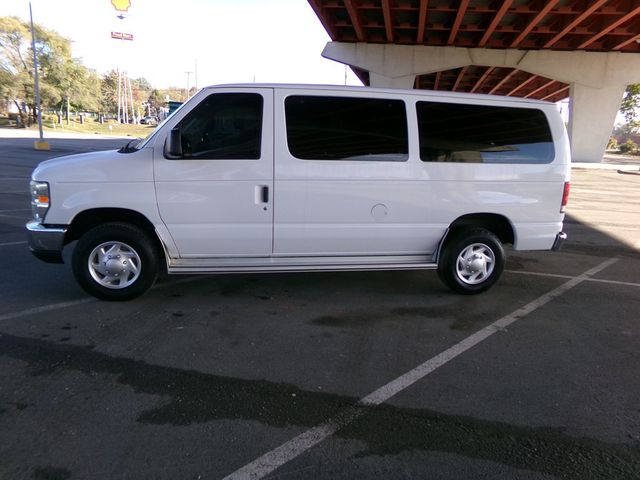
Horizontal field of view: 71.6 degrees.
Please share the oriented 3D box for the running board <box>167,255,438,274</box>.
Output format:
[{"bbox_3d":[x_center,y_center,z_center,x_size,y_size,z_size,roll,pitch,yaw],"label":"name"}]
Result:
[{"bbox_3d":[-0.115,0.240,4.293,2.573,0.120,0.200,-1,12,-8],"label":"running board"}]

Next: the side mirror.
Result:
[{"bbox_3d":[-1.231,-0.817,3.755,0.130,0.270,0.240,0,12,-8],"label":"side mirror"}]

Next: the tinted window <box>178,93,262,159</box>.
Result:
[{"bbox_3d":[-0.908,-1.017,3.969,0.803,0.594,0.060,-1,2,-8],"label":"tinted window"}]

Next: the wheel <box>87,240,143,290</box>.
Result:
[{"bbox_3d":[-1.875,0.222,4.112,0.442,0.442,0.160,-1,12,-13],"label":"wheel"}]

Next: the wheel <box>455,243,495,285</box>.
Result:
[{"bbox_3d":[1.595,0.236,4.606,0.442,0.442,0.160,0,12,-8],"label":"wheel"}]

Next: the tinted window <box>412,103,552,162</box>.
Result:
[{"bbox_3d":[1.613,-1.027,4.305,1.410,0.571,0.060,-1,2,-8],"label":"tinted window"}]

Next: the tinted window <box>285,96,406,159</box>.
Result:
[{"bbox_3d":[0.261,-1.028,4.125,1.160,0.576,0.060,-1,2,-8],"label":"tinted window"}]

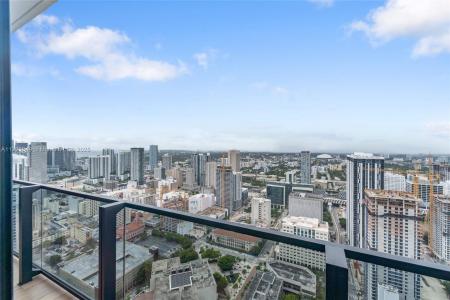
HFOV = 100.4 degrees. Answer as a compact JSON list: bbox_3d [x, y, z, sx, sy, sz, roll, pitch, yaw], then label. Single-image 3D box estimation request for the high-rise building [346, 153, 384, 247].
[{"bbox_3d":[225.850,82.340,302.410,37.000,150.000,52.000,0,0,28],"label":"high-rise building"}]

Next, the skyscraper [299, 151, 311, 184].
[{"bbox_3d":[333.650,84.090,778.380,32.000,153.000,36.000,0,0,28],"label":"skyscraper"}]

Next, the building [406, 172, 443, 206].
[{"bbox_3d":[565.560,121.090,534.080,60.000,84.000,43.000,0,0,28],"label":"building"}]

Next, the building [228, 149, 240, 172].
[{"bbox_3d":[39.275,75.897,738.000,36.000,155.000,36.000,1,0,24],"label":"building"}]

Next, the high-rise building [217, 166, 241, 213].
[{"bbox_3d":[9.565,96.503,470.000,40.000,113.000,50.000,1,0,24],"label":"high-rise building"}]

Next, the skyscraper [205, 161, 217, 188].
[{"bbox_3d":[-53.340,98.200,699.130,20.000,113.000,44.000,0,0,28],"label":"skyscraper"}]

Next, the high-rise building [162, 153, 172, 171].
[{"bbox_3d":[-395.990,98.700,1257.510,34.000,106.000,33.000,0,0,28],"label":"high-rise building"}]

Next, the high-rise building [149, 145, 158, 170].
[{"bbox_3d":[-446.760,61.700,1182.210,46.000,178.000,26.000,0,0,28],"label":"high-rise building"}]

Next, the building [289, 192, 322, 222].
[{"bbox_3d":[144.855,118.954,337.000,53.000,71.000,40.000,1,0,24],"label":"building"}]

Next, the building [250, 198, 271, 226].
[{"bbox_3d":[73.420,125.910,379.750,33.500,59.000,22.500,0,0,28],"label":"building"}]

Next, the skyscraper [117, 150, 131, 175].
[{"bbox_3d":[-578.140,80.910,1073.910,24.000,135.000,64.000,0,0,28],"label":"skyscraper"}]

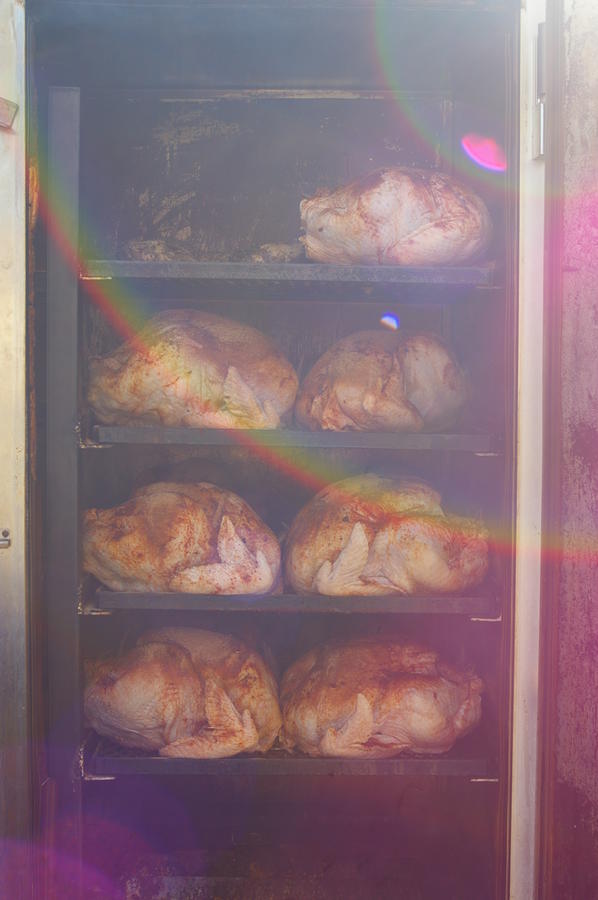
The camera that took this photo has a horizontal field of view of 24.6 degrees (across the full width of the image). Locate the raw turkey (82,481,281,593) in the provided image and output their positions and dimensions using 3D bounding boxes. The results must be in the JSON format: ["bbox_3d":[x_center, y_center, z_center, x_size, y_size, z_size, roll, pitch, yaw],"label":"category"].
[{"bbox_3d":[-0.205,0.141,2.396,0.344,0.176,0.250,1,3,-2],"label":"raw turkey"}]

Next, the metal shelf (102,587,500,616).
[{"bbox_3d":[-0.016,0.238,2.558,0.655,0.030,0.580,1,3,-2],"label":"metal shelf"}]

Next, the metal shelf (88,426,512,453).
[{"bbox_3d":[-0.016,-0.032,2.543,0.655,0.030,0.580,1,3,-2],"label":"metal shelf"}]

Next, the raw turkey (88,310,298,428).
[{"bbox_3d":[-0.183,-0.141,2.381,0.363,0.201,0.250,1,3,-2],"label":"raw turkey"}]

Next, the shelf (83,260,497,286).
[{"bbox_3d":[-0.023,-0.303,2.528,0.655,0.030,0.580,1,3,-2],"label":"shelf"}]

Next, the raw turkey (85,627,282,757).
[{"bbox_3d":[-0.203,0.406,2.411,0.346,0.194,0.250,1,3,-2],"label":"raw turkey"}]

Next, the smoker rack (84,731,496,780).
[{"bbox_3d":[-0.020,0.512,2.572,0.655,0.030,0.580,1,3,-2],"label":"smoker rack"}]

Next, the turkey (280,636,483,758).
[{"bbox_3d":[0.144,0.417,2.422,0.356,0.179,0.250,1,3,-2],"label":"turkey"}]

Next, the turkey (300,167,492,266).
[{"bbox_3d":[0.168,-0.399,2.378,0.333,0.182,0.250,1,3,-2],"label":"turkey"}]

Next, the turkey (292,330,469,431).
[{"bbox_3d":[0.144,-0.124,2.412,0.305,0.171,0.240,-1,4,-32],"label":"turkey"}]

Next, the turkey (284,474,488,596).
[{"bbox_3d":[0.152,0.138,2.407,0.357,0.190,0.250,1,3,-2],"label":"turkey"}]

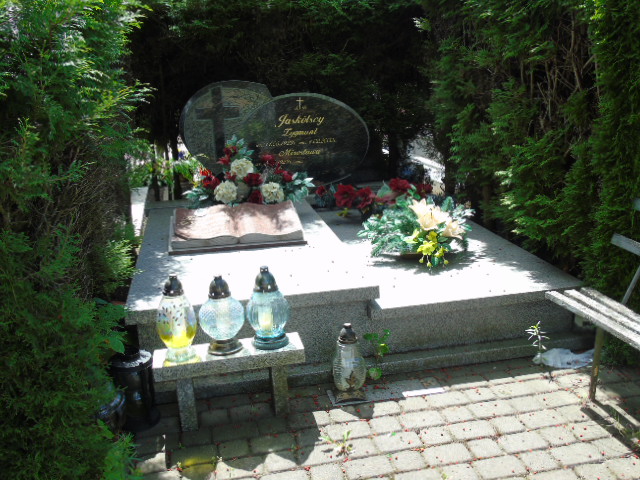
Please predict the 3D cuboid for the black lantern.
[{"bbox_3d":[-0.757,0.606,2.563,0.195,0.290,0.195,-5,17,-11],"label":"black lantern"}]

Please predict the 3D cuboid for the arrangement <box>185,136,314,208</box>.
[{"bbox_3d":[-0.472,-0.443,4.235,0.840,0.480,0.380,-5,17,-11],"label":"arrangement"}]

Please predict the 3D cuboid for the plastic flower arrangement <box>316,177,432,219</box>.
[{"bbox_3d":[0.381,-0.297,4.463,0.840,0.250,0.340,-5,17,-11],"label":"plastic flower arrangement"}]

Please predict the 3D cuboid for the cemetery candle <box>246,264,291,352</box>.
[{"bbox_3d":[-0.210,0.267,2.539,0.172,0.332,0.172,-5,17,-11],"label":"cemetery candle"}]

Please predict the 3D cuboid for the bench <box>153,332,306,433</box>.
[{"bbox_3d":[-0.362,0.586,2.582,0.594,0.294,0.160,-5,17,-11],"label":"bench"}]

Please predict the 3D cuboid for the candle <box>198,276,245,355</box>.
[{"bbox_3d":[-0.389,0.294,2.497,0.182,0.314,0.182,-5,17,-11],"label":"candle"}]

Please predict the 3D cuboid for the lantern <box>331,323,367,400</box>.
[{"bbox_3d":[0.129,0.512,2.697,0.148,0.340,0.148,-5,17,-11],"label":"lantern"}]

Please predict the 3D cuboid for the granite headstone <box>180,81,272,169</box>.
[{"bbox_3d":[-0.644,-0.737,4.538,0.690,0.790,0.090,-5,17,-11],"label":"granite headstone"}]

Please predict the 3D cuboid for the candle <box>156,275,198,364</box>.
[{"bbox_3d":[-0.558,0.298,2.459,0.160,0.338,0.160,-5,17,-11],"label":"candle"}]

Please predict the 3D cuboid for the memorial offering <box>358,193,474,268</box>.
[{"bbox_3d":[0.546,-0.072,3.575,0.650,0.320,0.480,-5,17,-11],"label":"memorial offering"}]

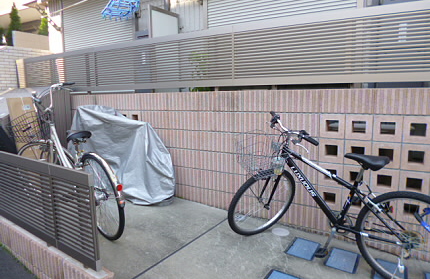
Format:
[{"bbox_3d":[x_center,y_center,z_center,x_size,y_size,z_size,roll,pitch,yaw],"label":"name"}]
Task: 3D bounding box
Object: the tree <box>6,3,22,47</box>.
[{"bbox_3d":[-9.074,-5.182,13.500,0.720,2.050,0.720,1,6,0],"label":"tree"}]

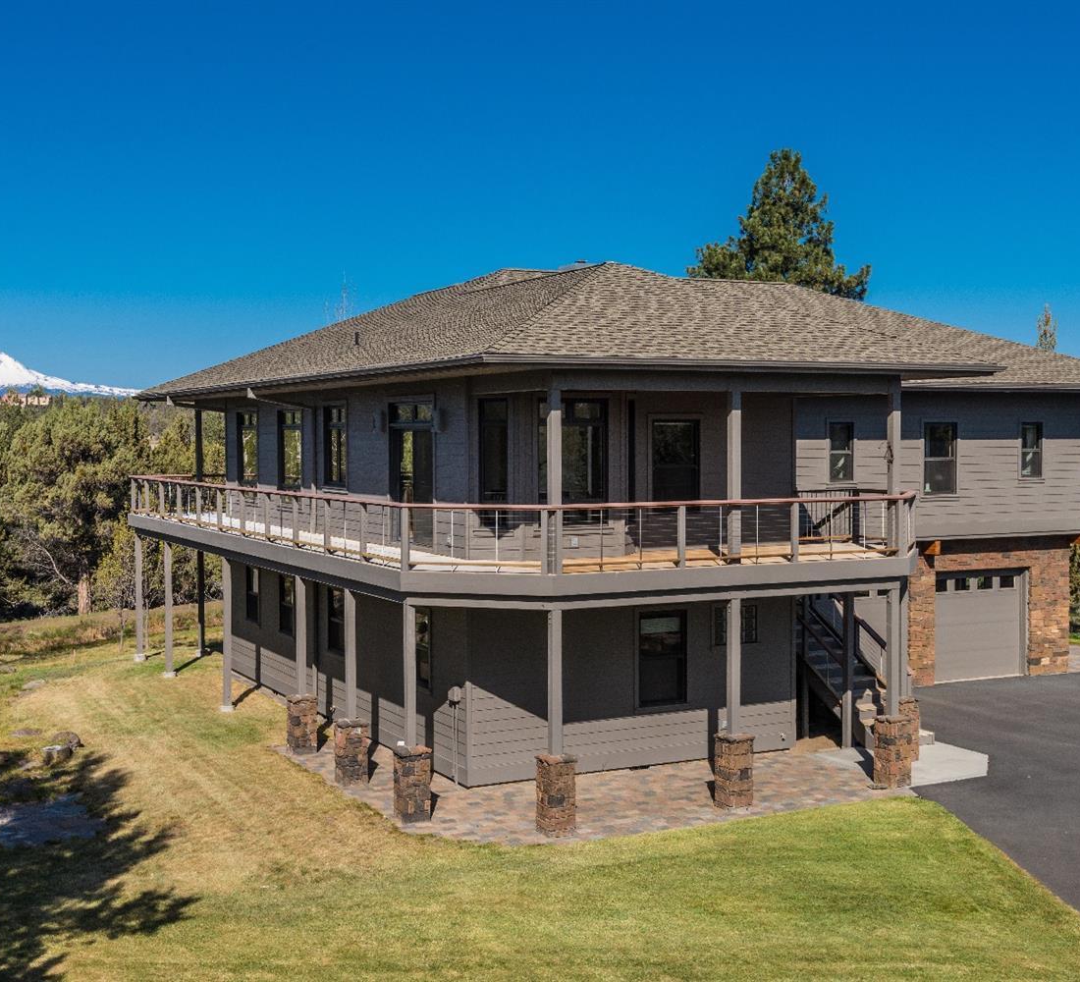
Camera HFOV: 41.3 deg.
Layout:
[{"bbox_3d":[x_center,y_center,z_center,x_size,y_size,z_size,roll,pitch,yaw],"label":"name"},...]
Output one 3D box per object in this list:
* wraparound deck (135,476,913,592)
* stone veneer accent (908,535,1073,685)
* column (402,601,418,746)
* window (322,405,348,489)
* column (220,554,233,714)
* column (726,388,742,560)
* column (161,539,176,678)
[{"bbox_3d":[-1.408,0.443,28.327,9.305,1.195,18.272,-1,2,-28],"label":"wraparound deck"},{"bbox_3d":[9.873,2.565,31.633,4.869,3.152,0.350,-1,2,-28],"label":"stone veneer accent"},{"bbox_3d":[-1.769,2.532,19.573,0.140,2.001,0.140,-1,2,-28],"label":"column"},{"bbox_3d":[-3.762,-0.812,26.213,0.113,1.521,1.325,-1,2,-28],"label":"window"},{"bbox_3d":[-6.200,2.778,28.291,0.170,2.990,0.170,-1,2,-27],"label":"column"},{"bbox_3d":[2.765,-0.201,20.326,0.142,2.460,0.142,-1,2,-27],"label":"column"},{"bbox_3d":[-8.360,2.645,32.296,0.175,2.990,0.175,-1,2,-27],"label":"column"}]

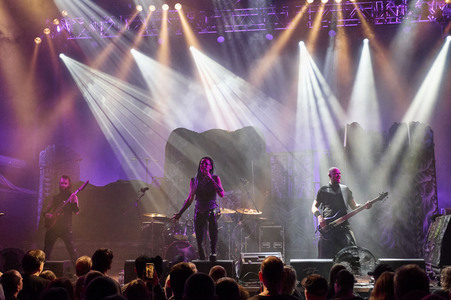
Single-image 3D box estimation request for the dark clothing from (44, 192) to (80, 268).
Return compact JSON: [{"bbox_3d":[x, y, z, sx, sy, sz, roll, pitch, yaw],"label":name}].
[{"bbox_3d":[-2.655,1.319,7.700,0.580,1.360,0.420,2,-9,-11],"label":"dark clothing"}]

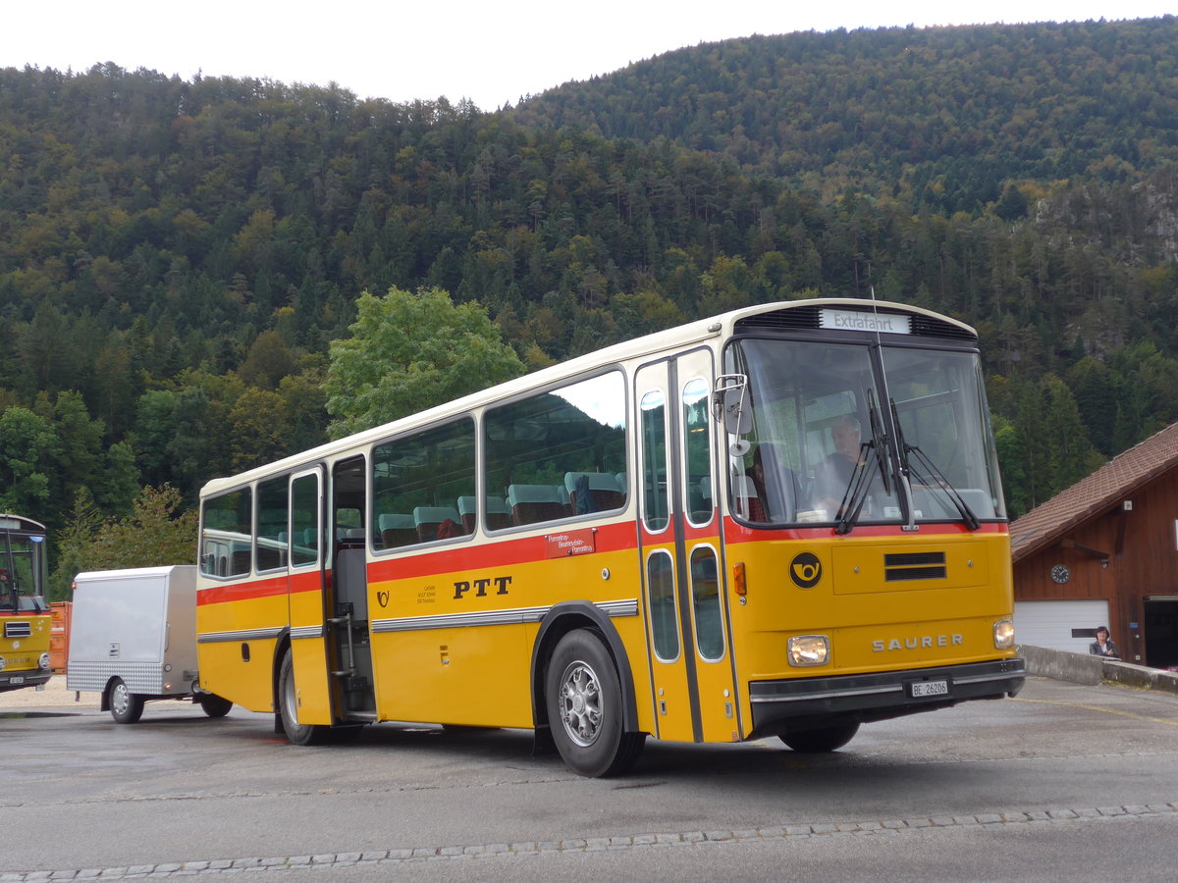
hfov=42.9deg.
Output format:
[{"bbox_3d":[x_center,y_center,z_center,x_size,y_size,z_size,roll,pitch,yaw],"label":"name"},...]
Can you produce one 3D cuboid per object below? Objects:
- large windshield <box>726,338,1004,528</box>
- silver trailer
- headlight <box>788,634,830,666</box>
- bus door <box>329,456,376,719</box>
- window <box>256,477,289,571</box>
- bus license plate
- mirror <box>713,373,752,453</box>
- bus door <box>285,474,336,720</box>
[{"bbox_3d":[1.769,-0.033,9.384,2.120,1.160,0.380,1,-8,-34],"label":"large windshield"},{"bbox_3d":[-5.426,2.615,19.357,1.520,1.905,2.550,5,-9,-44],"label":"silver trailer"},{"bbox_3d":[1.288,1.225,8.770,0.255,0.170,0.090,0,-8,-24],"label":"headlight"},{"bbox_3d":[-2.066,1.288,13.075,0.120,2.266,0.756,1,-8,-34],"label":"bus door"},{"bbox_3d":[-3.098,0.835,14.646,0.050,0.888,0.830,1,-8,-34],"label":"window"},{"bbox_3d":[2.084,1.513,9.149,0.300,0.080,0.015,1,-8,-34],"label":"bus license plate"},{"bbox_3d":[0.809,-0.152,8.425,0.220,0.470,0.260,-2,-7,-15],"label":"mirror"},{"bbox_3d":[-2.531,1.395,13.488,0.100,2.288,0.850,1,-8,-34],"label":"bus door"}]

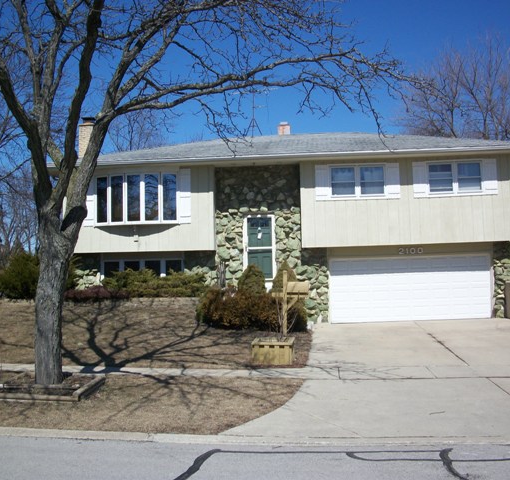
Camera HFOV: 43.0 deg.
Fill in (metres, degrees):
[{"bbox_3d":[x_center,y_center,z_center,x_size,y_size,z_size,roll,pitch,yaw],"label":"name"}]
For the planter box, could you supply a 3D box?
[{"bbox_3d":[0.380,2.292,13.300,0.830,0.460,0.750,-2,-5,7],"label":"planter box"}]

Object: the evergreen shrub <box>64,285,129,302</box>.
[{"bbox_3d":[-4.535,1.507,18.400,1.800,0.500,1.000,-2,-5,2],"label":"evergreen shrub"}]

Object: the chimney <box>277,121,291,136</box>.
[{"bbox_3d":[1.131,-4.254,24.800,0.480,0.620,0.480,-2,-5,2],"label":"chimney"}]

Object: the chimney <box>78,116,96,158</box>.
[{"bbox_3d":[-5.969,-3.657,23.200,0.660,1.550,0.660,-2,-5,2],"label":"chimney"}]

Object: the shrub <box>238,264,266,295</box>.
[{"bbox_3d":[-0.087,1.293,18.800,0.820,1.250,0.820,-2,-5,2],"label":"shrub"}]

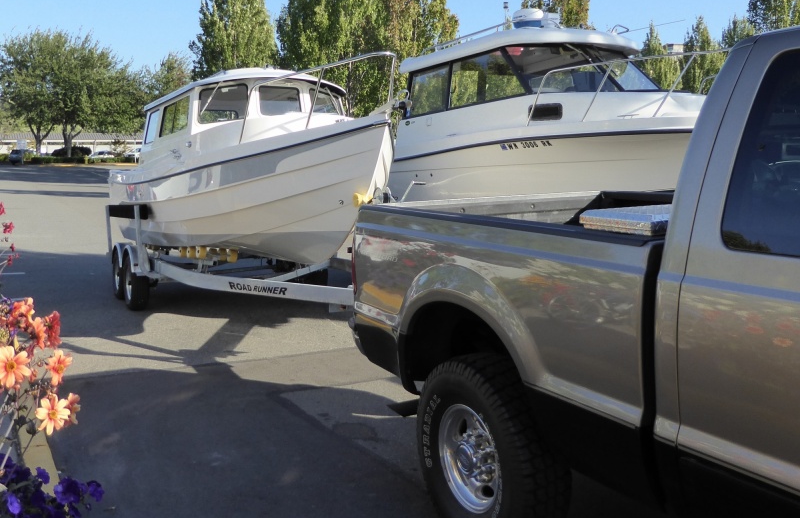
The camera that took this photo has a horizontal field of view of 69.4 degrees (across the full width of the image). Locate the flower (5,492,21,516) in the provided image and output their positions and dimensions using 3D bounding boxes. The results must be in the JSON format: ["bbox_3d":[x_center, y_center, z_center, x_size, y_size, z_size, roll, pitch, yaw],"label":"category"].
[{"bbox_3d":[-0.885,0.559,1.320,0.050,0.055,0.038,-8,13,-36],"label":"flower"}]

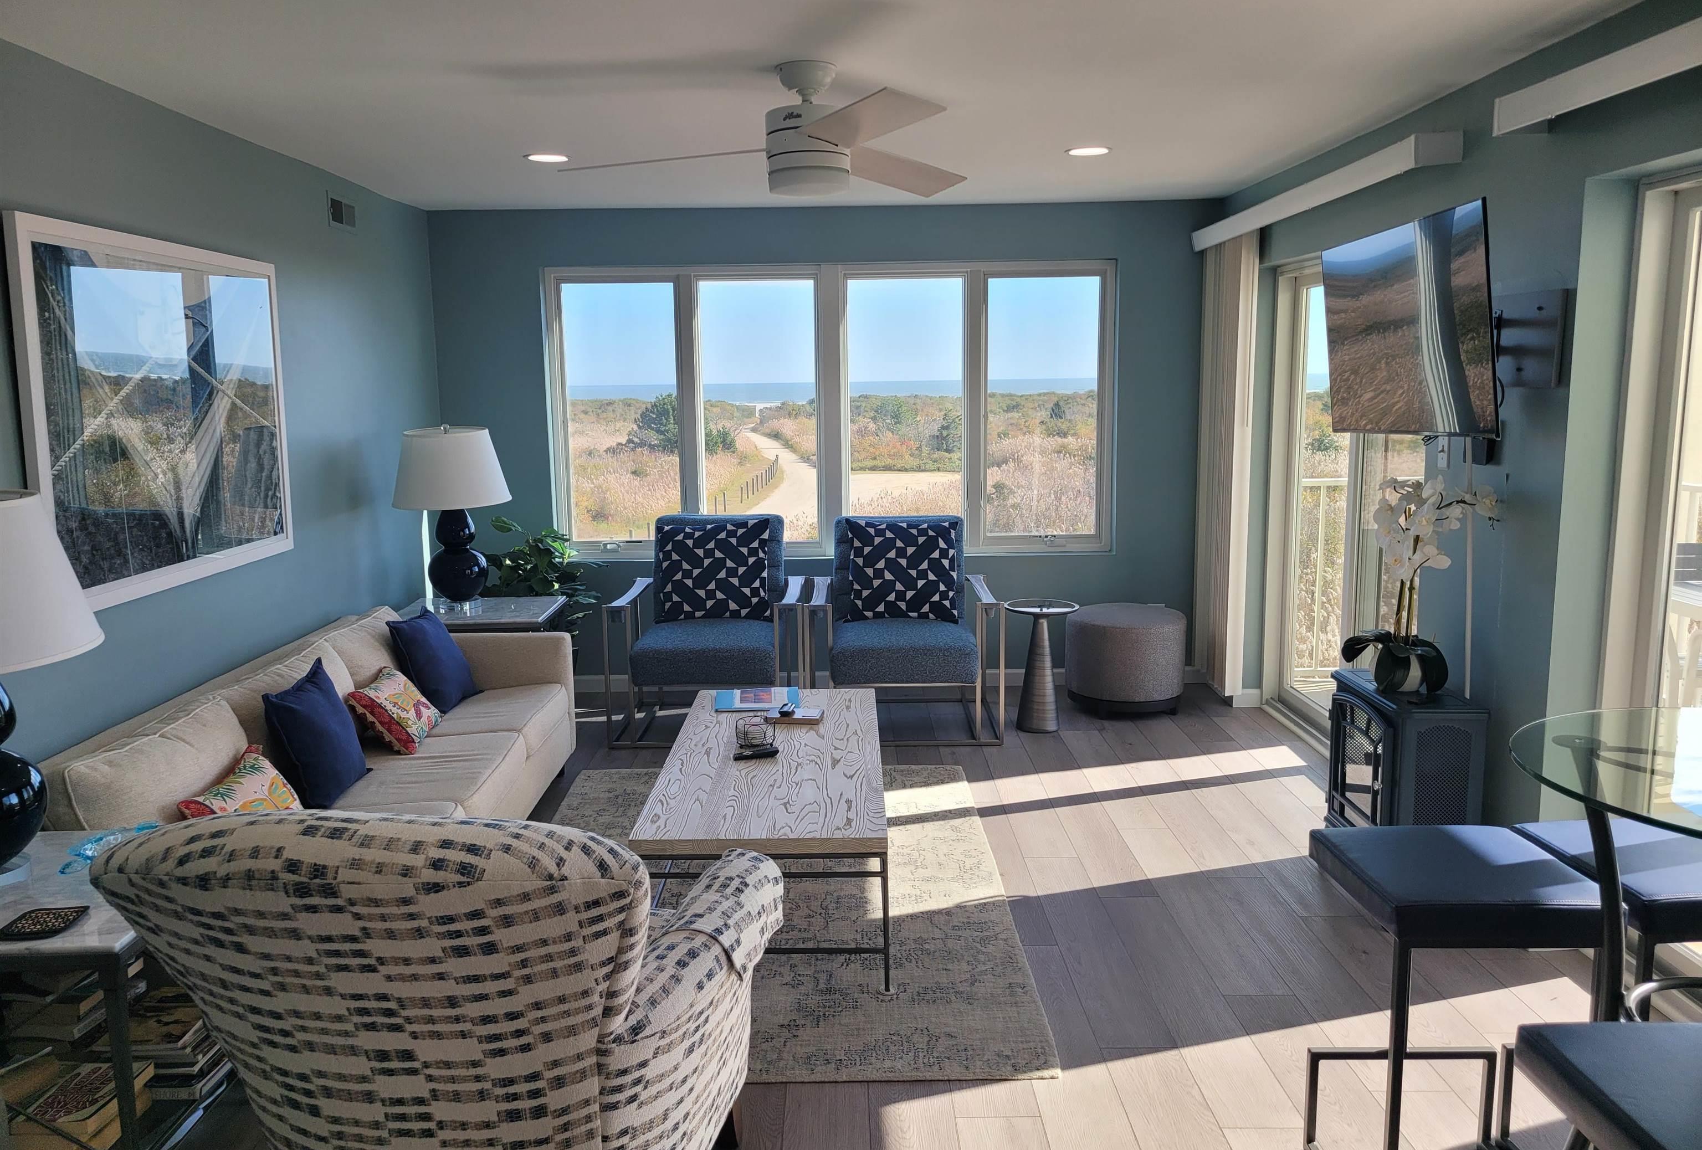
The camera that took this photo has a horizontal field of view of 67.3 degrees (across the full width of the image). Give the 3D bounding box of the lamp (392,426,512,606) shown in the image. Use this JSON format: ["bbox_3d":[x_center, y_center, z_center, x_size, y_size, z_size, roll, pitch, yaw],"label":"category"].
[{"bbox_3d":[-1.776,-0.259,5.699,0.508,0.824,0.508,-1,9,0],"label":"lamp"}]

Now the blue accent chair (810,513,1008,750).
[{"bbox_3d":[0.233,0.231,5.983,0.867,0.933,0.849,-1,9,0],"label":"blue accent chair"}]

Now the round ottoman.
[{"bbox_3d":[1.337,0.422,6.224,0.567,0.460,0.567,-1,9,0],"label":"round ottoman"}]

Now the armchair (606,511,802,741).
[{"bbox_3d":[-0.623,0.221,5.750,0.829,0.923,0.809,-1,9,0],"label":"armchair"}]

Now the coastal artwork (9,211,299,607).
[{"bbox_3d":[-1.962,-0.464,3.726,0.040,0.982,1.392,-1,9,0],"label":"coastal artwork"}]

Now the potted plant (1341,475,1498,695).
[{"bbox_3d":[1.658,0.032,3.844,0.345,0.659,0.424,-1,9,0],"label":"potted plant"}]

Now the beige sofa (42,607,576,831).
[{"bbox_3d":[-1.518,0.607,3.950,0.849,0.721,2.359,-1,9,0],"label":"beige sofa"}]

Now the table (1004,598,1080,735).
[{"bbox_3d":[0.873,0.423,5.877,0.344,0.573,0.344,-1,9,0],"label":"table"}]

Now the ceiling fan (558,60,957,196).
[{"bbox_3d":[-0.145,-1.197,3.442,1.313,0.336,1.283,-1,9,0],"label":"ceiling fan"}]

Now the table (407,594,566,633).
[{"bbox_3d":[-1.665,0.456,5.733,0.711,0.602,0.654,-1,9,0],"label":"table"}]

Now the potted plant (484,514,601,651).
[{"bbox_3d":[-1.434,0.191,5.990,0.553,0.933,0.553,-1,9,0],"label":"potted plant"}]

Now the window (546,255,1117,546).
[{"bbox_3d":[-0.079,-0.804,6.292,2.739,1.411,0.109,-1,9,0],"label":"window"}]

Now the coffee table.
[{"bbox_3d":[-0.238,0.770,4.119,0.668,0.423,1.617,-1,9,0],"label":"coffee table"}]

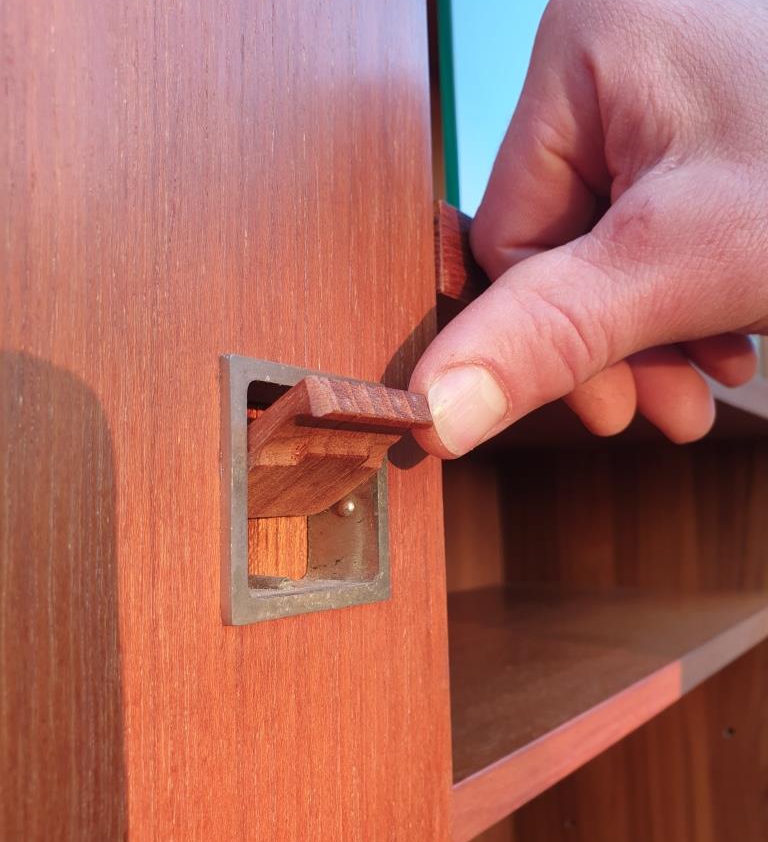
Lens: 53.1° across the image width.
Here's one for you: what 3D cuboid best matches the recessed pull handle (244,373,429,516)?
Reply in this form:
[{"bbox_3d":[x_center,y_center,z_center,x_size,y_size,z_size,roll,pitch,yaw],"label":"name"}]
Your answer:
[{"bbox_3d":[-0.013,0.007,0.144,0.035,0.008,0.035,-37,-25,29],"label":"recessed pull handle"}]

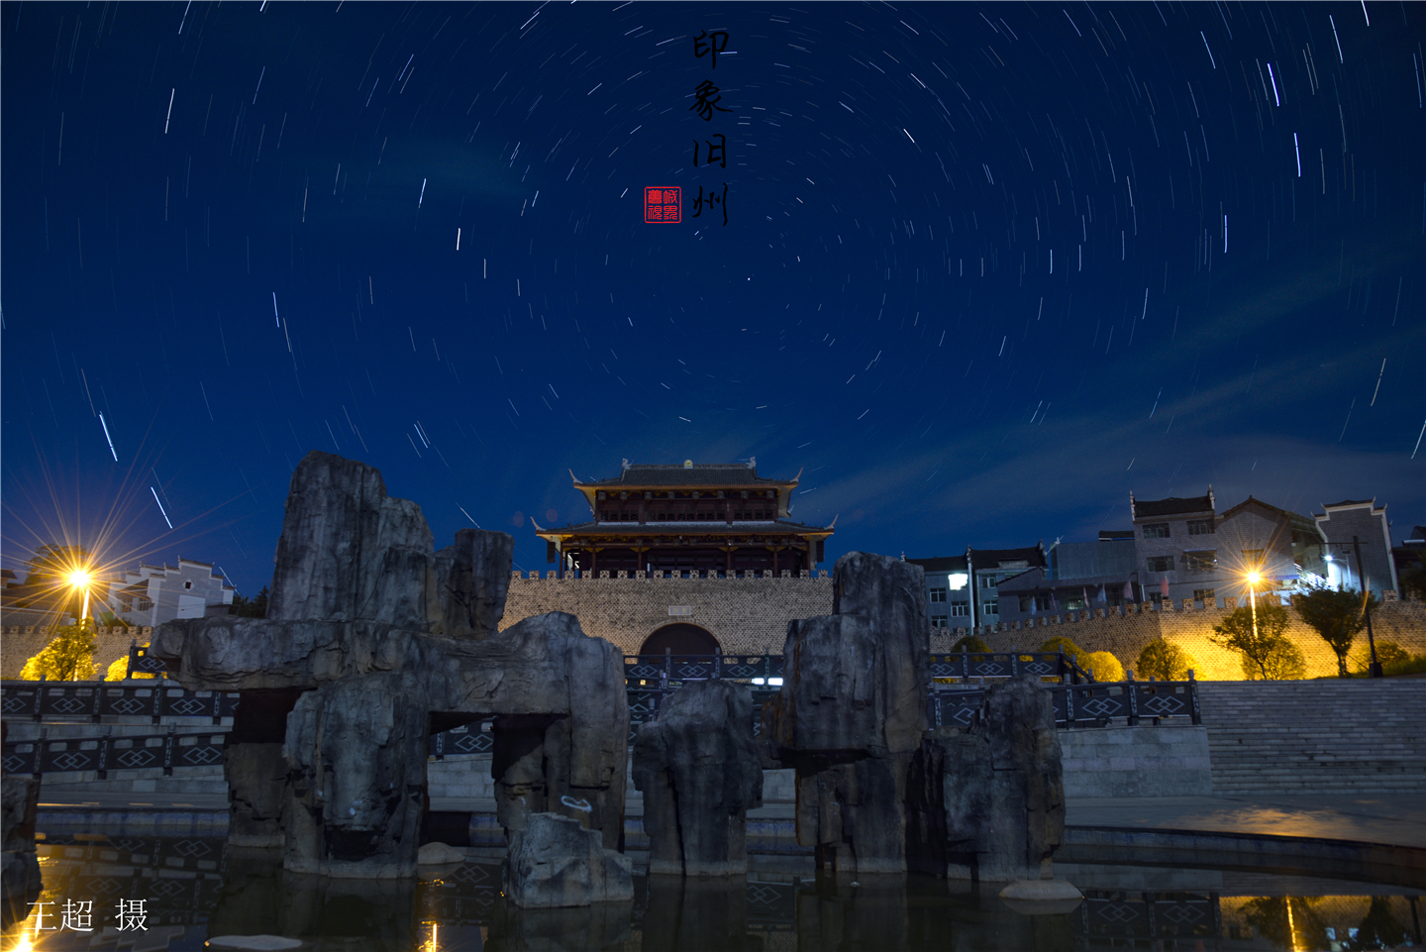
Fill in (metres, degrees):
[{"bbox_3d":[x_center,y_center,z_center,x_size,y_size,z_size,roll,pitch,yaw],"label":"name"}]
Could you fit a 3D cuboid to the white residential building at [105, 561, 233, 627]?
[{"bbox_3d":[-41.655,10.416,72.691,6.000,8.000,8.000,-4,-15,15],"label":"white residential building"}]

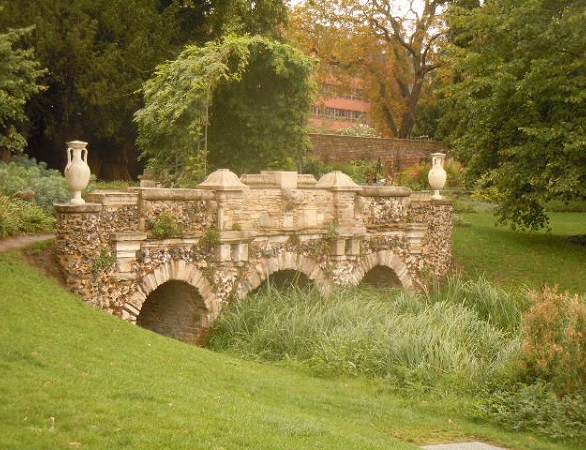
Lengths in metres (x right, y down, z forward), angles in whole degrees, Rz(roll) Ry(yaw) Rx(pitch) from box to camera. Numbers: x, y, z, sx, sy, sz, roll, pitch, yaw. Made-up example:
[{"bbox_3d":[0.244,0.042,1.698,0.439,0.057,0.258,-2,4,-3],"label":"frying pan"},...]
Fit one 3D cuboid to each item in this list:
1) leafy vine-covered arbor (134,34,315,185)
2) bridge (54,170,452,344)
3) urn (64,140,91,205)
[{"bbox_3d":[-1.470,-2.080,29.000,2.600,3.600,3.000,2,2,44],"label":"leafy vine-covered arbor"},{"bbox_3d":[-0.993,0.545,27.461,2.900,3.290,11.780,1,2,39],"label":"bridge"},{"bbox_3d":[-3.625,-0.880,22.451,0.430,1.080,0.440,0,2,0],"label":"urn"}]

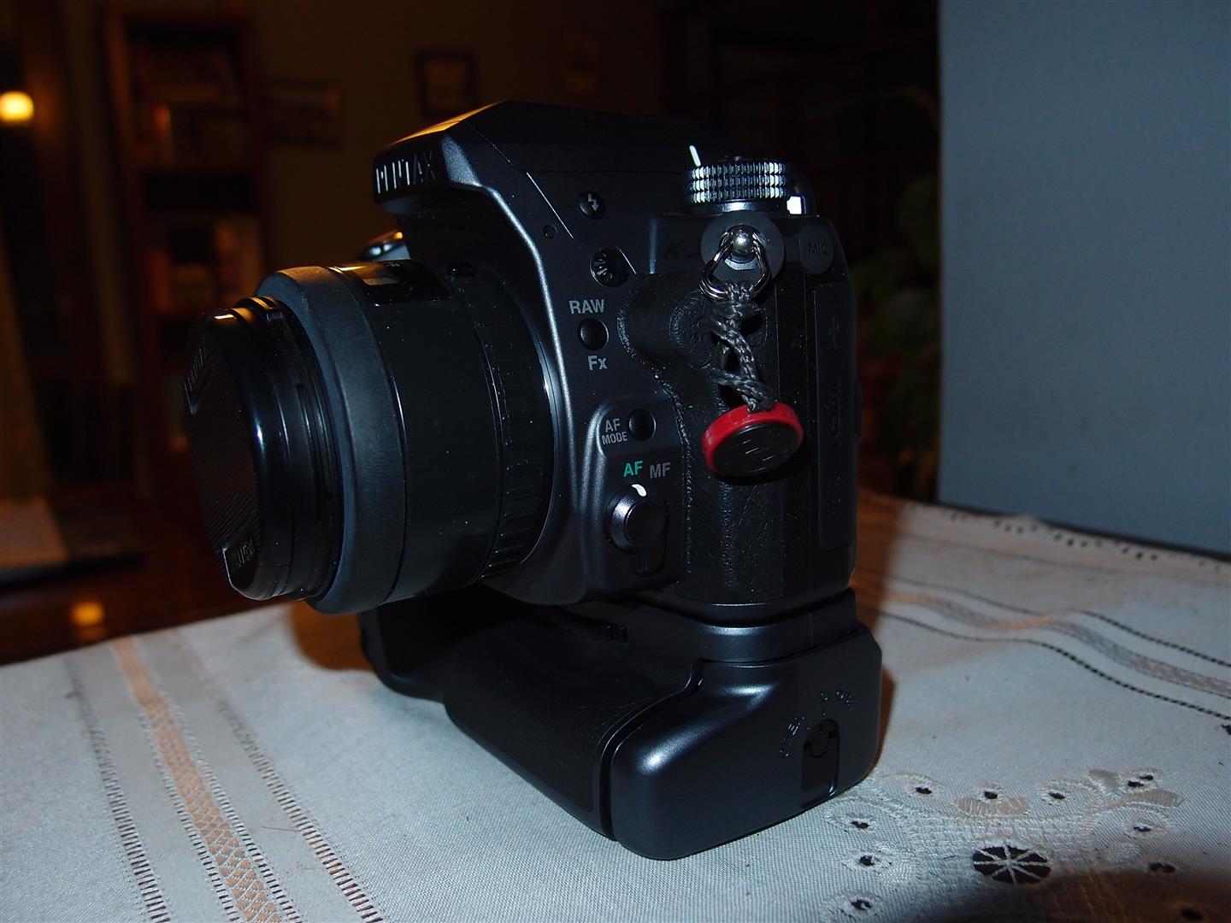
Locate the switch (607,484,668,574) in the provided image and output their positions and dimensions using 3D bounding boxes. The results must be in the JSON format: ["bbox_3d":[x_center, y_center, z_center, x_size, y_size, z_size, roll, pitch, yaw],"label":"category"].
[{"bbox_3d":[0.004,0.012,0.181,0.011,0.016,0.005,-8,11,-24],"label":"switch"}]

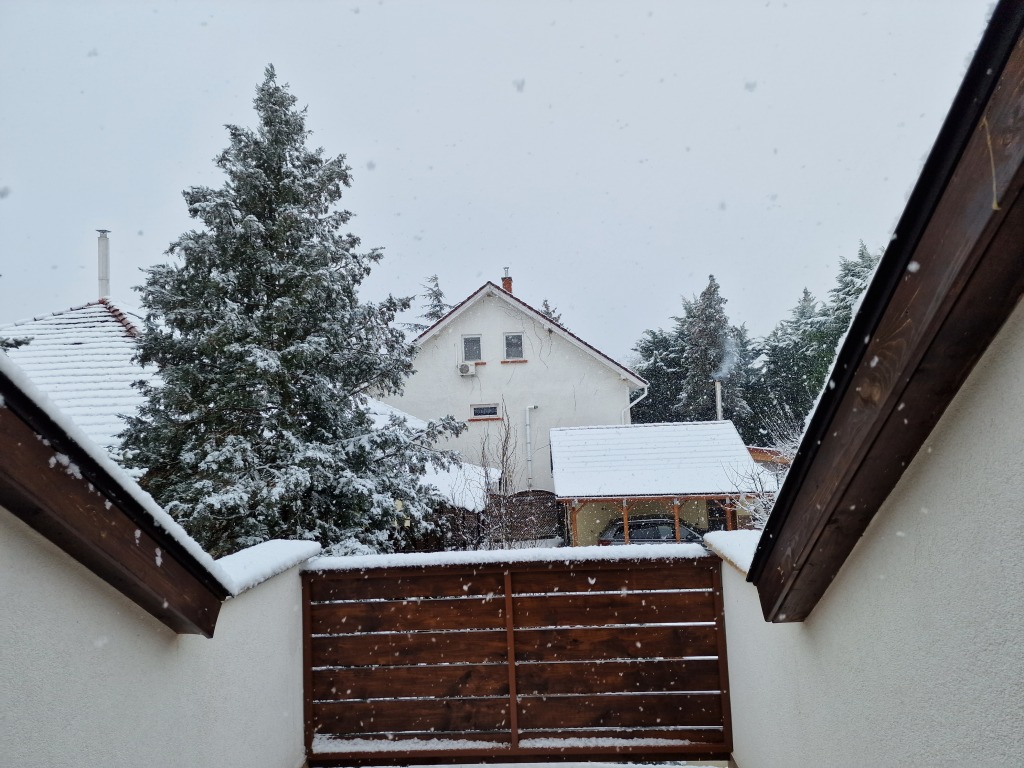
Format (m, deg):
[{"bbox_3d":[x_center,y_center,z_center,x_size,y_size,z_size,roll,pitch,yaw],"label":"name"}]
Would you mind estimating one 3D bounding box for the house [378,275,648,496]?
[{"bbox_3d":[-0.564,1.168,35.040,13.290,10.890,10.800,-3,-4,2],"label":"house"}]

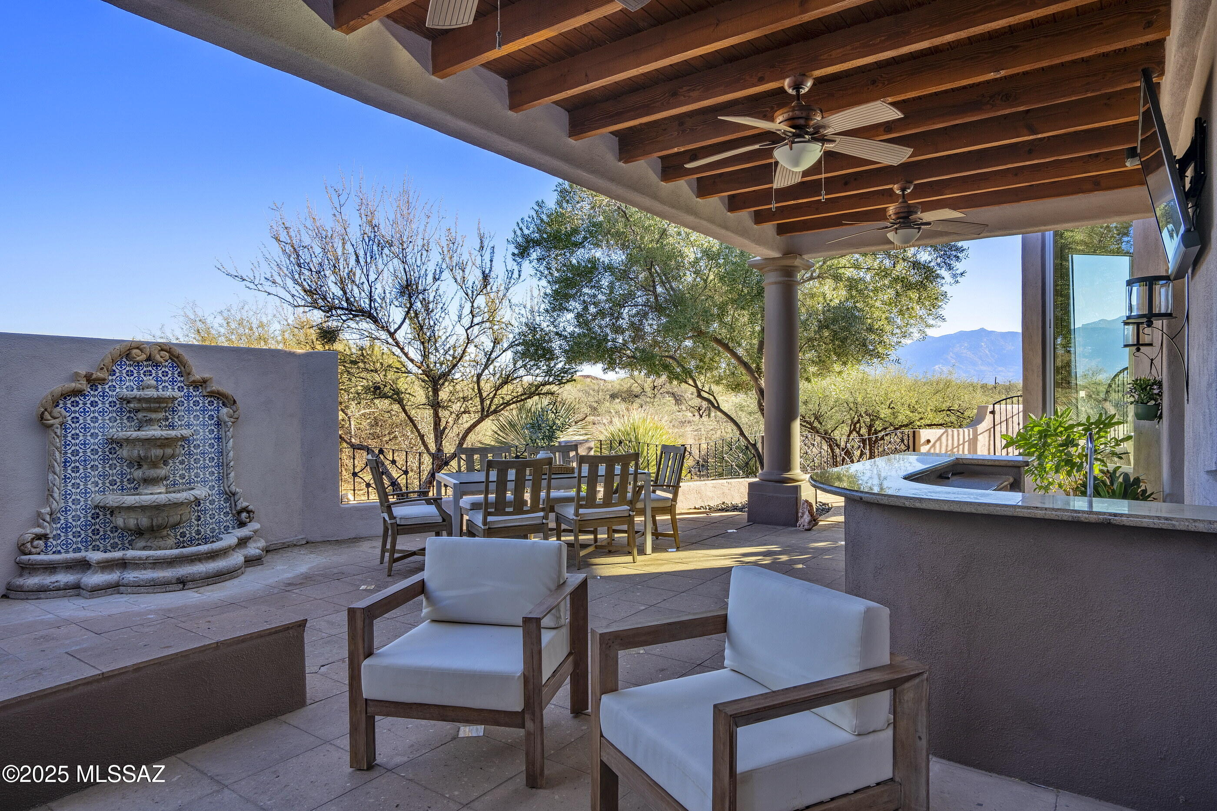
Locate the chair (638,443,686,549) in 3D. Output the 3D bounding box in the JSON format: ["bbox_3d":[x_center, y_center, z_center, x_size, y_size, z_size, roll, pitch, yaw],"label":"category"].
[{"bbox_3d":[0.385,0.891,6.630,0.640,0.960,0.580,0,0,-23],"label":"chair"}]

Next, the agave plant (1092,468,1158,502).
[{"bbox_3d":[4.350,0.730,5.700,0.580,0.430,0.600,0,0,-38],"label":"agave plant"}]

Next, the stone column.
[{"bbox_3d":[2.055,-0.165,8.000,0.600,3.070,0.600,0,0,35],"label":"stone column"}]

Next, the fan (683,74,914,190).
[{"bbox_3d":[1.119,-1.690,4.040,1.390,0.580,1.390,0,0,38],"label":"fan"}]

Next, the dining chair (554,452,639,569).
[{"bbox_3d":[-0.111,0.892,5.996,0.550,0.960,0.600,0,1,-25],"label":"dining chair"}]

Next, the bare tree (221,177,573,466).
[{"bbox_3d":[-3.070,-0.900,9.800,5.100,4.800,4.600,0,0,0],"label":"bare tree"}]

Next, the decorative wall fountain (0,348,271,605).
[{"bbox_3d":[-3.449,0.433,5.303,0.820,1.910,1.820,0,1,36],"label":"decorative wall fountain"}]

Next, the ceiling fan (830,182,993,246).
[{"bbox_3d":[2.457,-1.605,5.640,1.300,0.530,1.280,0,1,37],"label":"ceiling fan"}]

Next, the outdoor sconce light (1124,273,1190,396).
[{"bbox_3d":[3.336,-0.400,4.157,0.340,0.790,0.320,0,0,38],"label":"outdoor sconce light"}]

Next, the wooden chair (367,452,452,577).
[{"bbox_3d":[-1.690,0.894,5.740,0.640,0.960,0.580,0,0,-25],"label":"wooden chair"}]

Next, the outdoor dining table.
[{"bbox_3d":[-0.585,0.999,6.167,1.810,0.748,0.790,0,1,-25],"label":"outdoor dining table"}]

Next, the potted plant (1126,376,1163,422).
[{"bbox_3d":[3.843,-0.048,4.850,0.210,0.320,0.210,0,1,37],"label":"potted plant"}]

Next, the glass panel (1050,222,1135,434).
[{"bbox_3d":[5.460,-0.735,7.600,0.780,2.600,0.060,0,1,37],"label":"glass panel"}]

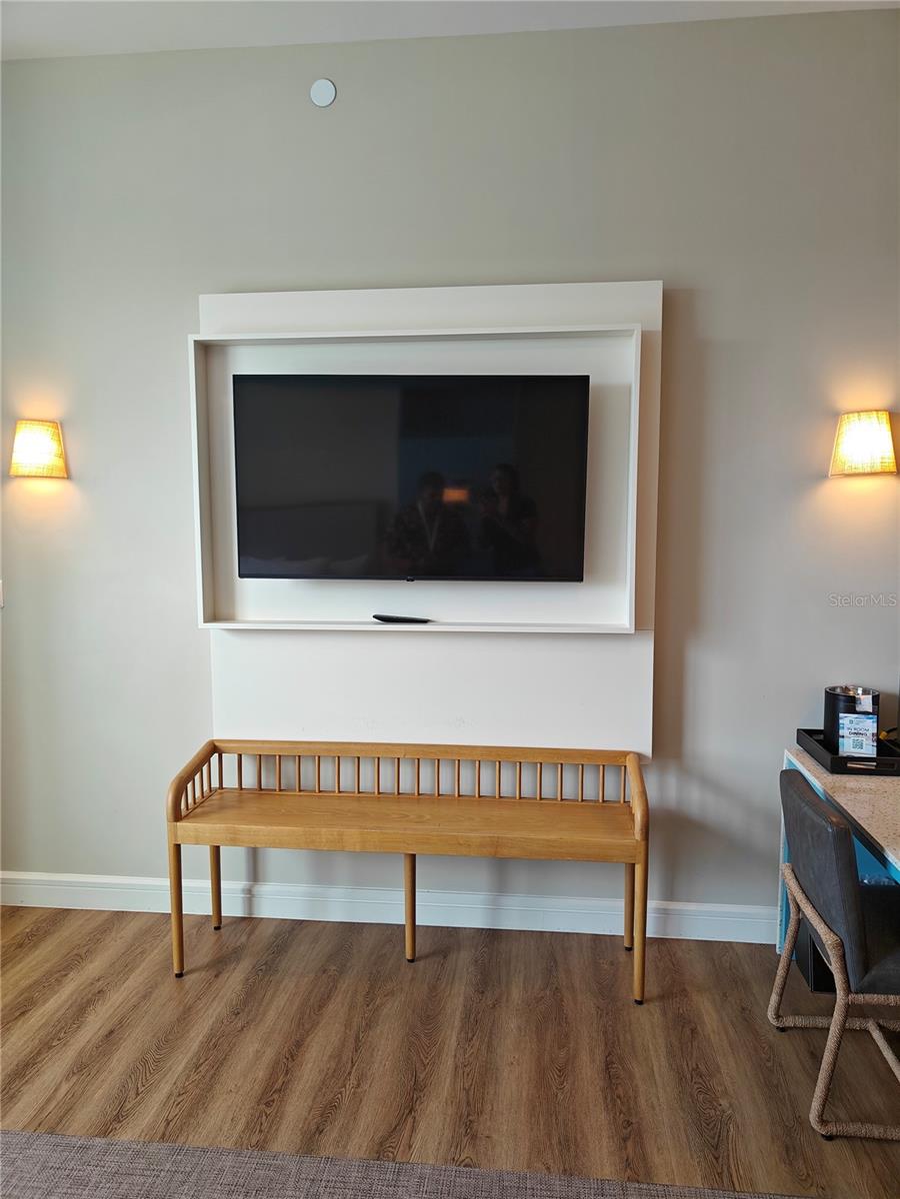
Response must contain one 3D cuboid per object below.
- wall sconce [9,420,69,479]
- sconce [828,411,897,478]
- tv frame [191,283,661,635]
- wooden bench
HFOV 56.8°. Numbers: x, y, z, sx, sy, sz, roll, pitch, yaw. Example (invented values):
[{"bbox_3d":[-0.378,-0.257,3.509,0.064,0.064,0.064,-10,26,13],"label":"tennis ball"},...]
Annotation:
[{"bbox_3d":[-1.517,-0.543,3.014,0.204,0.207,0.130,1,6,6],"label":"wall sconce"},{"bbox_3d":[1.374,-0.514,2.724,0.204,0.204,0.130,1,6,6],"label":"sconce"},{"bbox_3d":[-0.086,-0.474,2.853,1.583,1.160,0.151,1,6,6],"label":"tv frame"},{"bbox_3d":[-0.139,0.890,2.815,1.544,0.713,0.367,1,6,6],"label":"wooden bench"}]

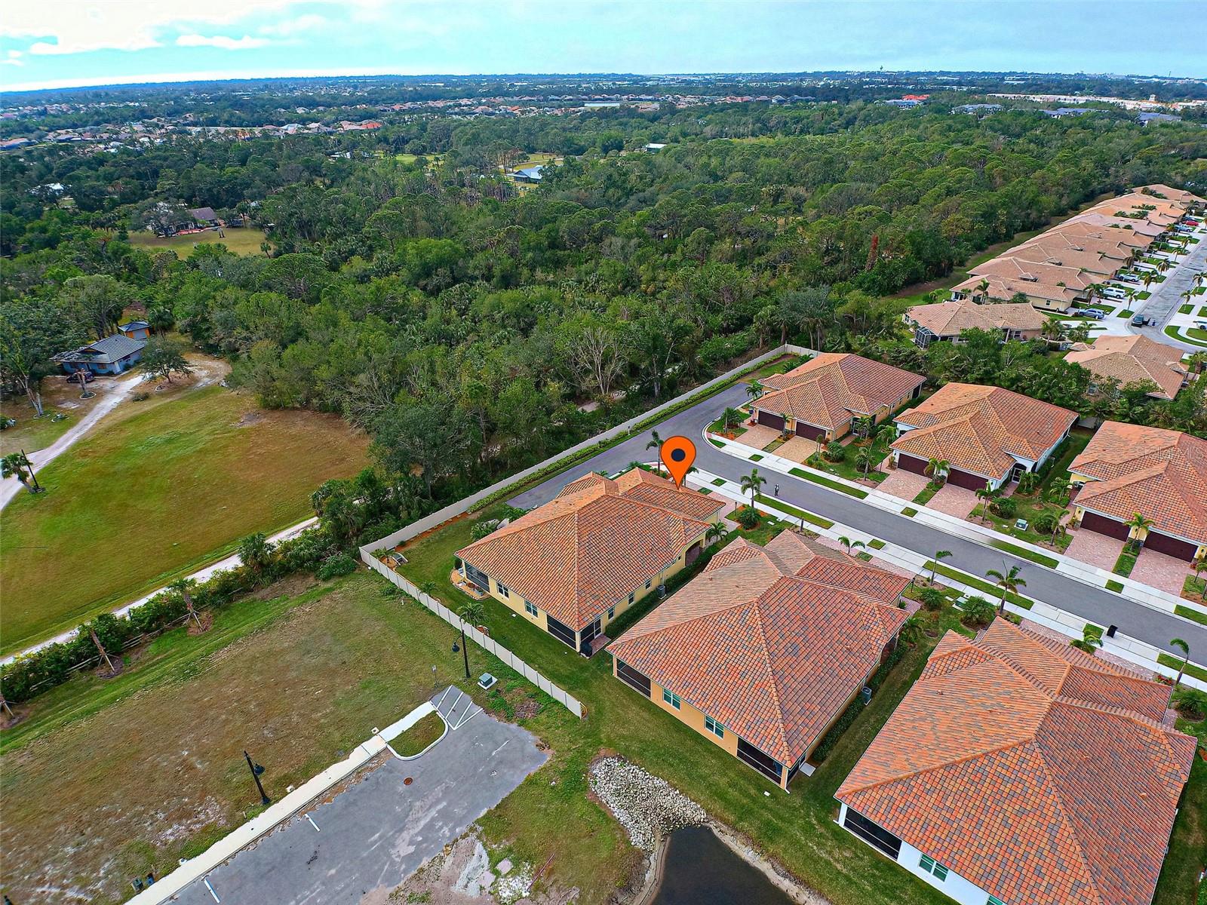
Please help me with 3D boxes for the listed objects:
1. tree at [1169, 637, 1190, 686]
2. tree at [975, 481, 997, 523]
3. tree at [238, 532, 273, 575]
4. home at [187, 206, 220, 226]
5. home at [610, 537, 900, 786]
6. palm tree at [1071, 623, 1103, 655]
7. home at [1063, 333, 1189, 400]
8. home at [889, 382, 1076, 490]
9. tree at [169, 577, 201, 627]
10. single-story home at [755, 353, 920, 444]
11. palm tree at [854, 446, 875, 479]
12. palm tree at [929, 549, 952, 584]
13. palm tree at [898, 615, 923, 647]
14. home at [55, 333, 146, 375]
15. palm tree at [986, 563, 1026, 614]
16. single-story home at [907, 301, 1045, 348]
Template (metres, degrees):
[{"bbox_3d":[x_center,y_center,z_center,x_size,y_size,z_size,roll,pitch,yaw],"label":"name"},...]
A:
[{"bbox_3d":[55.160,20.040,56.610,2.300,5.500,2.300,-20,36,-29],"label":"tree"},{"bbox_3d":[46.601,6.077,72.018,2.700,5.700,2.700,-1,32,0],"label":"tree"},{"bbox_3d":[-38.343,11.364,65.130,3.800,5.600,3.800,-1,32,0],"label":"tree"},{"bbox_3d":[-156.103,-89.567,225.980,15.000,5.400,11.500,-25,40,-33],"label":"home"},{"bbox_3d":[17.300,16.540,61.950,20.200,6.900,29.500,24,39,35],"label":"home"},{"bbox_3d":[47.470,19.600,58.780,3.300,4.200,3.300,-24,38,-33],"label":"palm tree"},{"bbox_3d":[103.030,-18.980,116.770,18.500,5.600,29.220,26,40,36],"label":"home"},{"bbox_3d":[55.161,-4.153,87.049,25.800,6.700,18.300,-28,42,-36],"label":"home"},{"bbox_3d":[-45.620,16.390,64.800,3.200,5.800,3.200,-28,40,-37],"label":"tree"},{"bbox_3d":[38.589,-11.282,98.527,26.000,6.700,18.500,-28,42,-36],"label":"single-story home"},{"bbox_3d":[38.850,1.540,87.990,3.000,4.900,3.000,14,34,23],"label":"palm tree"},{"bbox_3d":[35.756,12.316,63.257,2.400,4.750,2.400,-1,32,0],"label":"palm tree"},{"bbox_3d":[31.890,18.490,61.460,2.800,3.700,2.800,20,37,31],"label":"palm tree"},{"bbox_3d":[-97.503,-19.825,115.694,13.000,5.000,11.000,3,33,6],"label":"home"},{"bbox_3d":[40.550,13.760,59.279,4.000,6.500,4.000,-1,32,0],"label":"palm tree"},{"bbox_3d":[86.890,-32.690,141.040,29.200,7.000,18.300,-7,32,-10],"label":"single-story home"}]

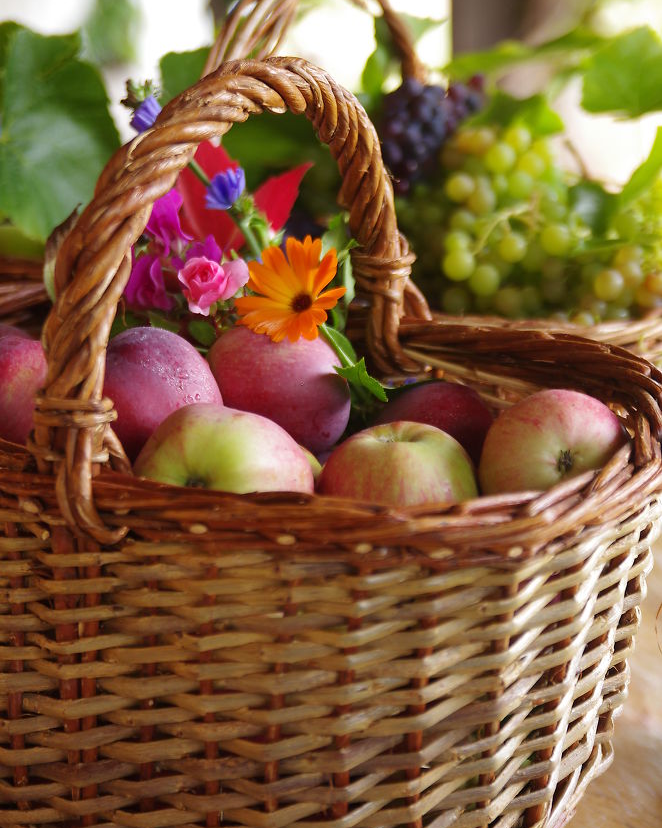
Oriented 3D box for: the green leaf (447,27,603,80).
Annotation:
[{"bbox_3d":[0.124,-0.231,1.330,0.100,0.033,0.075,0,16,0],"label":"green leaf"}]

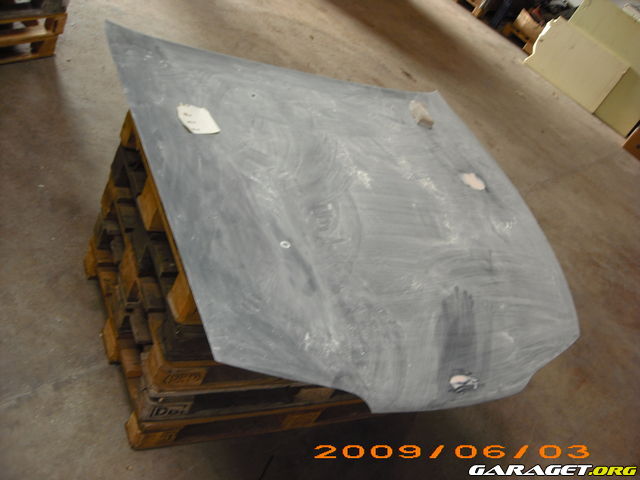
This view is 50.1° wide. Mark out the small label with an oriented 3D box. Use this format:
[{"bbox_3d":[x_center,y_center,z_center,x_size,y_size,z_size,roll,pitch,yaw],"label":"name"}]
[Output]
[{"bbox_3d":[-0.359,-0.355,2.006,0.095,0.010,0.123,-8,53,-32],"label":"small label"}]

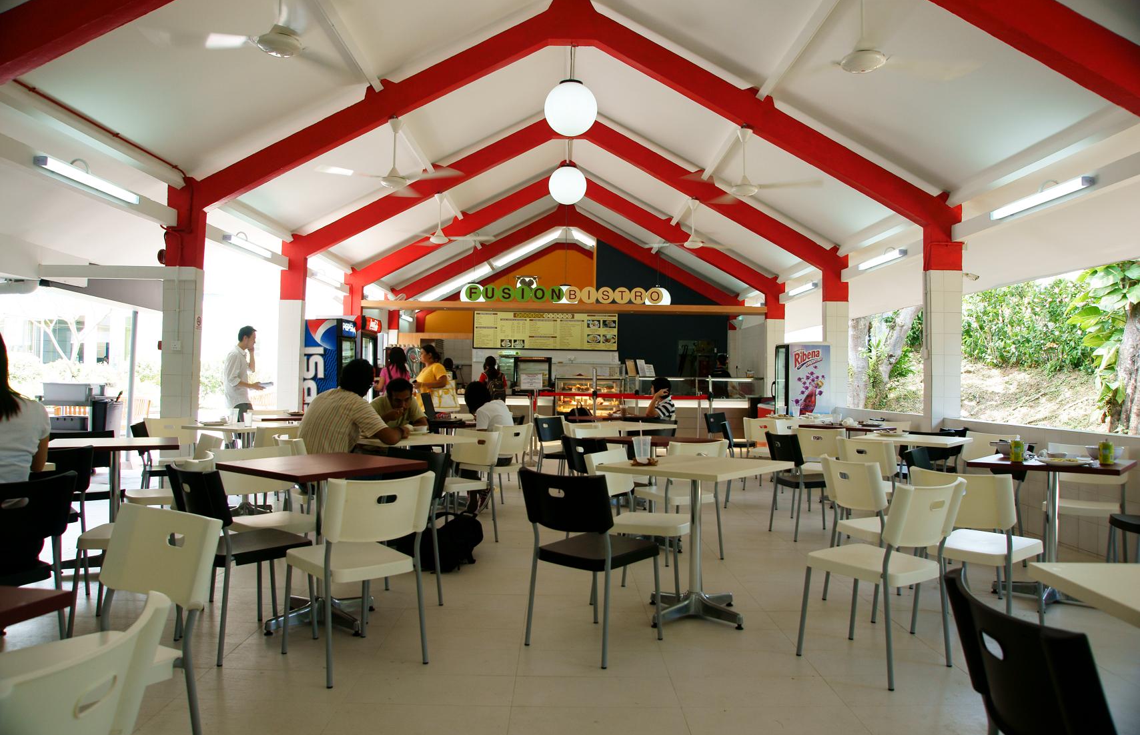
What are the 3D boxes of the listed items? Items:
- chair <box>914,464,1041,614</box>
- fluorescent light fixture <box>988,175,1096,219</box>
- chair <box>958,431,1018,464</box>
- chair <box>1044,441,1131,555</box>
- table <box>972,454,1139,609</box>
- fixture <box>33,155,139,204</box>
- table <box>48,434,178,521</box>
[{"bbox_3d":[1.914,0.857,3.591,0.460,0.780,0.510,0,-1,44],"label":"chair"},{"bbox_3d":[3.611,-1.290,5.901,0.090,0.095,1.240,1,-1,0],"label":"fluorescent light fixture"},{"bbox_3d":[3.169,0.916,6.038,0.510,0.780,0.460,1,-1,-23],"label":"chair"},{"bbox_3d":[3.163,0.882,4.703,0.465,0.788,0.515,0,-1,25],"label":"chair"},{"bbox_3d":[2.680,0.896,4.209,0.700,0.745,0.700,0,-1,35],"label":"table"},{"bbox_3d":[-3.750,-1.450,5.960,0.100,0.070,1.180,1,-1,0],"label":"fixture"},{"bbox_3d":[-2.742,0.823,4.574,0.700,0.745,0.700,1,-1,-26],"label":"table"}]

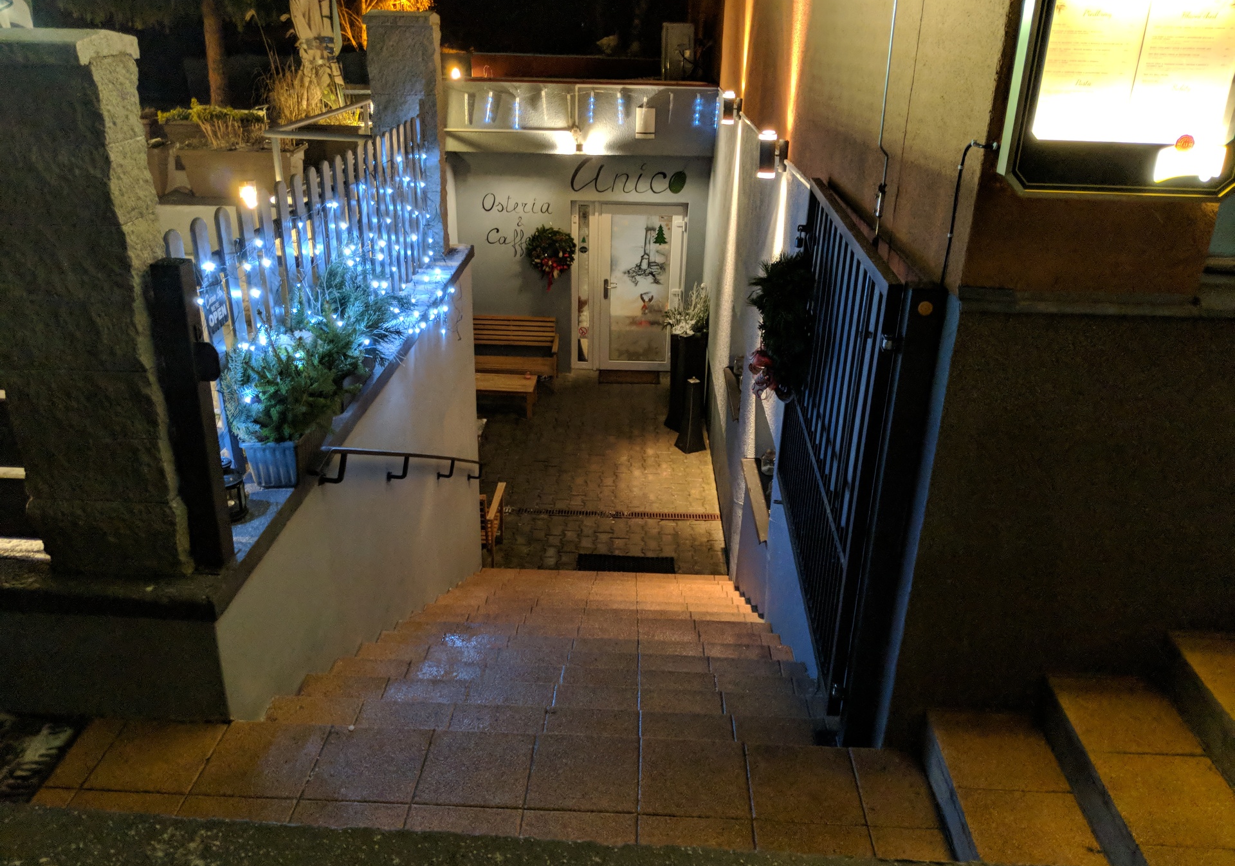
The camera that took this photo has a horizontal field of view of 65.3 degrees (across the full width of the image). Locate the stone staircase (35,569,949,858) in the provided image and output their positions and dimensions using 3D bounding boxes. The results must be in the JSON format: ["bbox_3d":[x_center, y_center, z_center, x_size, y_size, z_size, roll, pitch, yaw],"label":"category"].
[{"bbox_3d":[-0.305,1.127,5.033,2.380,2.190,4.670,2,23,1],"label":"stone staircase"}]

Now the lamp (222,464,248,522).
[{"bbox_3d":[-1.242,0.166,3.080,0.110,0.200,0.110,2,23,1],"label":"lamp"}]

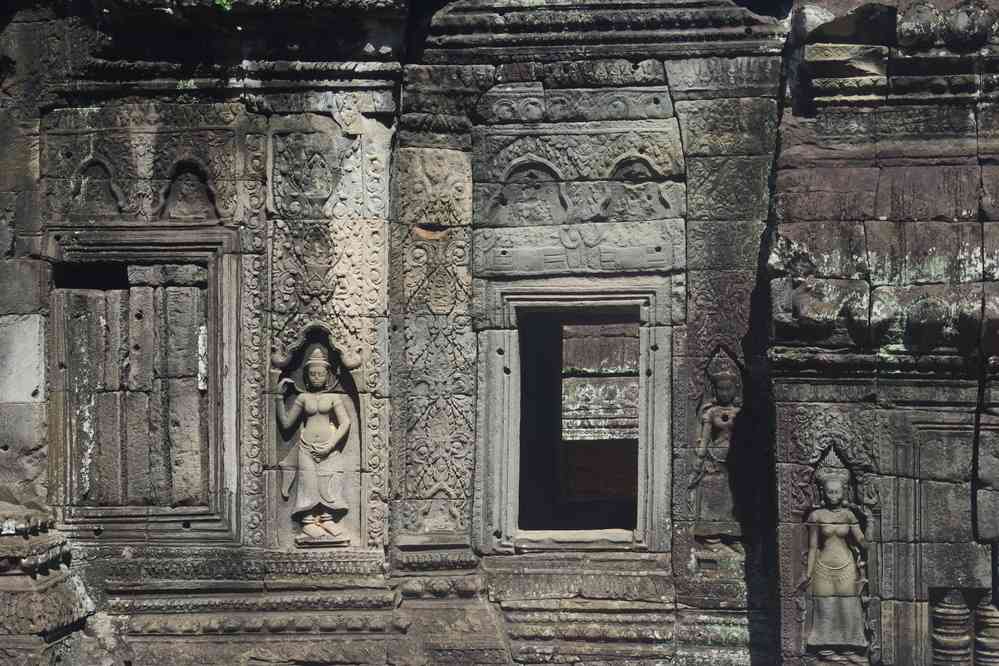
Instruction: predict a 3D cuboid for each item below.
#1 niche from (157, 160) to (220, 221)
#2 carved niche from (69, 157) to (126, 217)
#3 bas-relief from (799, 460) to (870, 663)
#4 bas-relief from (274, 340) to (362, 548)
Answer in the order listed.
[{"bbox_3d":[-1.422,-0.652,8.120,0.292,0.273,0.090,0,0,2],"label":"niche"},{"bbox_3d":[-1.843,-0.662,8.140,0.247,0.274,0.090,0,0,2],"label":"carved niche"},{"bbox_3d":[1.448,1.002,7.700,0.302,0.858,0.150,0,0,2],"label":"bas-relief"},{"bbox_3d":[-0.835,0.468,8.100,0.417,1.025,0.160,0,0,2],"label":"bas-relief"}]

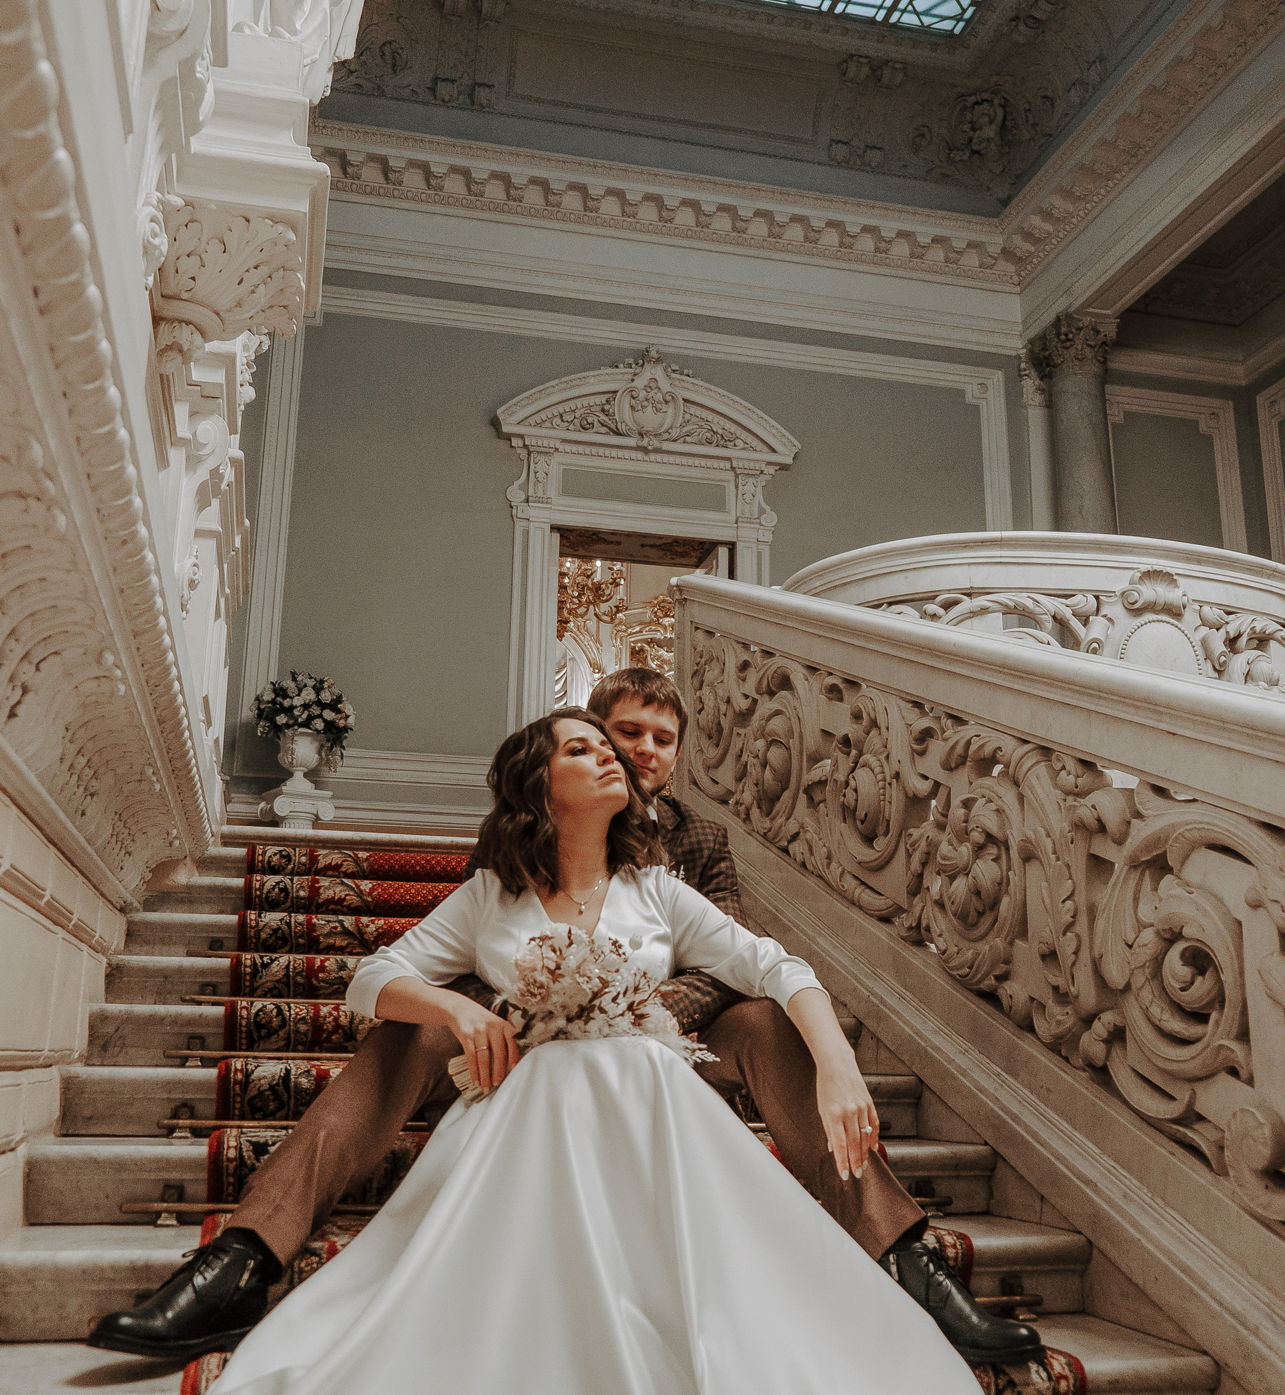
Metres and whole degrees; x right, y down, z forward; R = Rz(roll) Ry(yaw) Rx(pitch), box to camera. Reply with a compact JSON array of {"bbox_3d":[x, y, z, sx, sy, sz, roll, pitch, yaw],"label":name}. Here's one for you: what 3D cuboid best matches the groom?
[{"bbox_3d":[-0.165,0.418,2.400,1.249,1.131,0.928,4,-14,-13],"label":"groom"}]

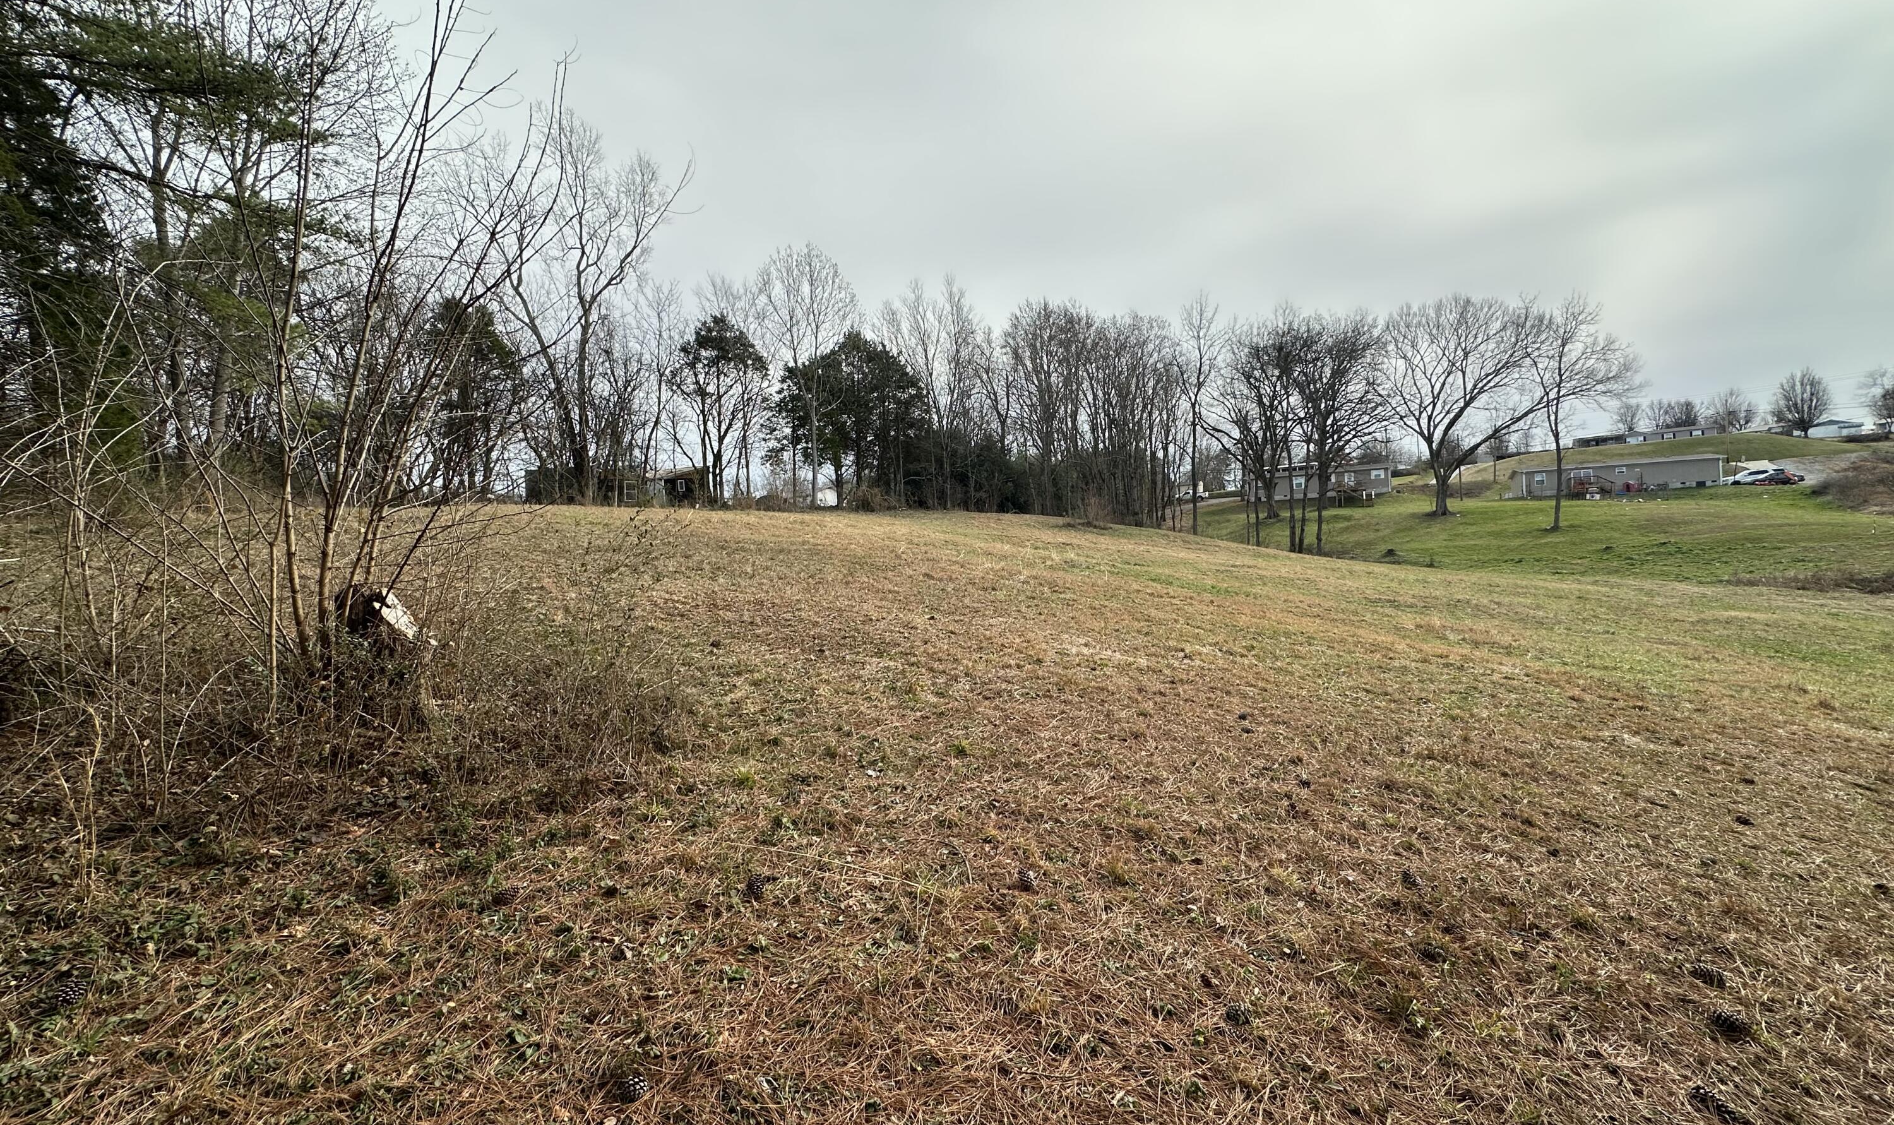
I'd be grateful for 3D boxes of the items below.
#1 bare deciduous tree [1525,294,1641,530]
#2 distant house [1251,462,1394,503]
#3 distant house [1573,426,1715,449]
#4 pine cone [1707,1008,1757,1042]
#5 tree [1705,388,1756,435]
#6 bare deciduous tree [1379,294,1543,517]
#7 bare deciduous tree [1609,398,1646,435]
[{"bbox_3d":[47.289,-11.203,57.000,7.000,17.561,7.000,-3,-2,40],"label":"bare deciduous tree"},{"bbox_3d":[48.910,-10.271,101.564,16.600,4.100,8.000,-2,-2,19],"label":"distant house"},{"bbox_3d":[133.111,-24.250,147.889,19.800,4.000,8.000,-2,-2,23],"label":"distant house"},{"bbox_3d":[2.495,1.470,2.434,0.065,0.060,0.100,-2,-2,-3],"label":"pine cone"},{"bbox_3d":[168.761,-32.509,165.000,8.000,10.518,8.500,0,-2,-44],"label":"tree"},{"bbox_3d":[44.174,-13.577,66.000,12.000,19.123,11.500,-3,-2,34],"label":"bare deciduous tree"},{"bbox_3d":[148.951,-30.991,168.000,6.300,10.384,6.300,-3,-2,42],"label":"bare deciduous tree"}]

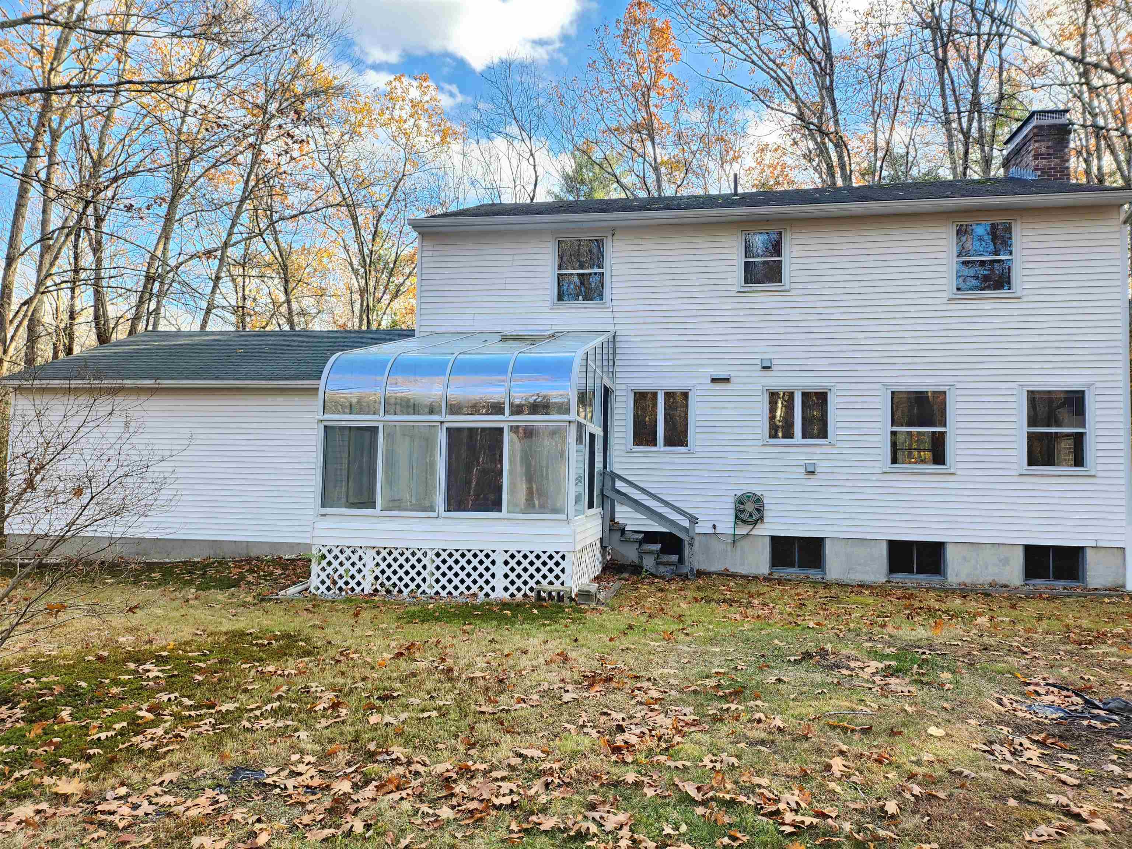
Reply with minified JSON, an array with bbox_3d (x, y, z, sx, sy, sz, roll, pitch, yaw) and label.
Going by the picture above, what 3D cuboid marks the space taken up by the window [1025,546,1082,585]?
[{"bbox_3d":[7.353,2.119,11.841,0.816,0.592,0.100,0,-4,10],"label":"window"}]

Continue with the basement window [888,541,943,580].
[{"bbox_3d":[5.430,2.095,12.167,0.834,0.608,0.100,0,-4,10],"label":"basement window"}]

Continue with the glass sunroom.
[{"bbox_3d":[-1.133,0.219,11.361,3.282,3.911,3.931,0,-4,10],"label":"glass sunroom"}]

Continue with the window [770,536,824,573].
[{"bbox_3d":[3.669,2.070,12.472,0.848,0.581,0.100,0,-4,10],"label":"window"}]

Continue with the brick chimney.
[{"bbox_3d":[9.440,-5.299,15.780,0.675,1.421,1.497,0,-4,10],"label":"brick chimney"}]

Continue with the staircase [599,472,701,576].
[{"bbox_3d":[1.295,1.476,11.826,1.393,1.534,1.080,0,-4,10],"label":"staircase"}]

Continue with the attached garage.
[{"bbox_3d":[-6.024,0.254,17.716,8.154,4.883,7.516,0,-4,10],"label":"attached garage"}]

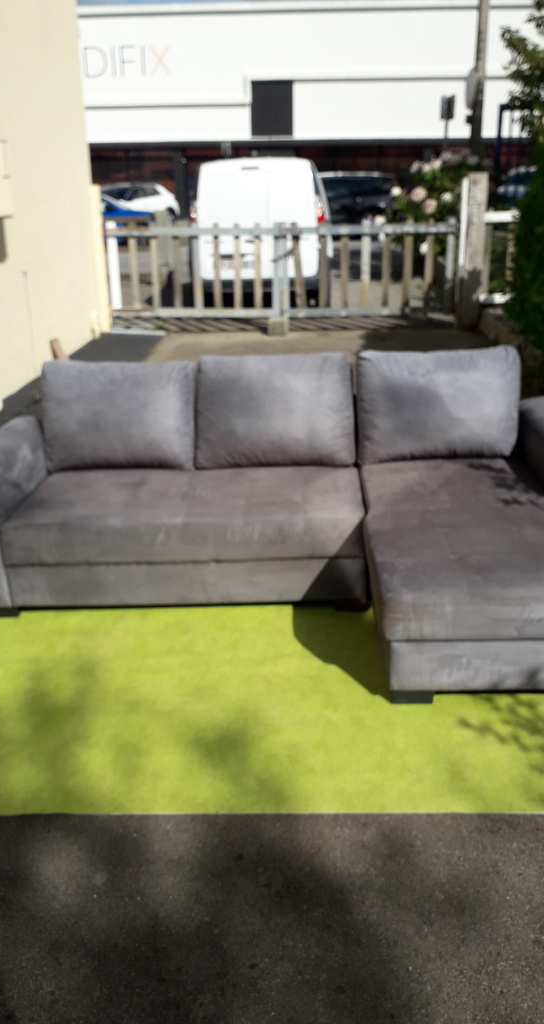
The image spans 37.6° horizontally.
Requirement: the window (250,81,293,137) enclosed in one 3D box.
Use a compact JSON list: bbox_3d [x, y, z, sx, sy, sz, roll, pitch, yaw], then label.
[{"bbox_3d":[-0.012,-16.565,32.749,1.720,2.050,0.120,0,23,3],"label":"window"}]

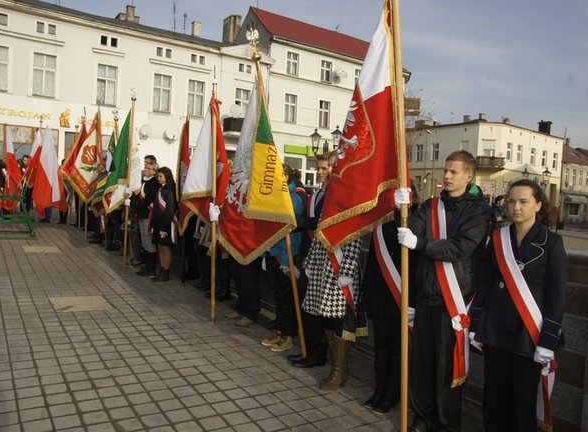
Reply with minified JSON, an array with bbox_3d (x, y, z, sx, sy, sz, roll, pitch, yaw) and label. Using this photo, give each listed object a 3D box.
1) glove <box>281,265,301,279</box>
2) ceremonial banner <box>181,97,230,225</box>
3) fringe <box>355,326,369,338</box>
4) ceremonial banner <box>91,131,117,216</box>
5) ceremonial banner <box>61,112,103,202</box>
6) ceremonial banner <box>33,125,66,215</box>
[{"bbox_3d":[-0.023,0.511,4.150,0.160,0.140,0.120,-1,5,-41],"label":"glove"},{"bbox_3d":[-0.912,-0.579,4.700,0.480,1.310,0.300,3,1,6],"label":"ceremonial banner"},{"bbox_3d":[0.532,0.904,3.500,0.105,0.085,0.030,4,4,17],"label":"fringe"},{"bbox_3d":[-3.637,-0.820,8.700,0.480,1.600,0.300,3,1,-9],"label":"ceremonial banner"},{"bbox_3d":[-4.456,-1.232,9.500,0.900,1.850,0.400,4,4,14],"label":"ceremonial banner"},{"bbox_3d":[-5.281,-0.957,9.700,0.750,1.950,0.450,3,4,6],"label":"ceremonial banner"}]

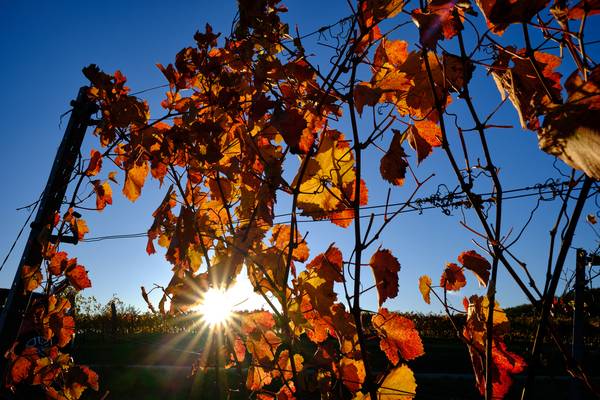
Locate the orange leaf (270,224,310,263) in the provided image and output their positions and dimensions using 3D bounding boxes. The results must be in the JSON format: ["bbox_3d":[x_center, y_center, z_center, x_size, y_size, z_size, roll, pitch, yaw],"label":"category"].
[{"bbox_3d":[-0.024,0.110,1.135,0.101,0.096,0.035,0,-15,-1],"label":"orange leaf"}]

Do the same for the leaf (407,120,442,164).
[{"bbox_3d":[0.277,-0.130,1.000,0.080,0.093,0.045,-2,-15,8],"label":"leaf"}]

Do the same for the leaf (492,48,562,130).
[{"bbox_3d":[0.453,-0.220,0.896,0.131,0.160,0.080,-4,-16,14],"label":"leaf"}]

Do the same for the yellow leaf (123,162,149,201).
[{"bbox_3d":[-0.492,-0.055,1.345,0.062,0.110,0.035,17,-15,-10],"label":"yellow leaf"}]

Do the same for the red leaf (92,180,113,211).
[{"bbox_3d":[-0.624,-0.014,1.421,0.057,0.093,0.050,12,-19,-38],"label":"red leaf"}]

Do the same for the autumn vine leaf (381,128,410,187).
[{"bbox_3d":[0.214,-0.096,1.017,0.063,0.129,0.050,-3,-15,12],"label":"autumn vine leaf"}]

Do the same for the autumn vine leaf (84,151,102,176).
[{"bbox_3d":[-0.650,-0.118,1.417,0.048,0.086,0.035,19,-15,-12],"label":"autumn vine leaf"}]

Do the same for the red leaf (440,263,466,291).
[{"bbox_3d":[0.332,0.166,0.974,0.056,0.061,0.030,-2,-15,9],"label":"red leaf"}]

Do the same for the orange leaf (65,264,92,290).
[{"bbox_3d":[-0.711,0.249,1.444,0.090,0.083,0.035,3,-15,-13],"label":"orange leaf"}]

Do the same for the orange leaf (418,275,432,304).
[{"bbox_3d":[0.257,0.183,0.920,0.029,0.060,0.040,-4,-16,15],"label":"orange leaf"}]

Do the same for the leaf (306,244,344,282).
[{"bbox_3d":[0.058,0.145,1.031,0.087,0.085,0.060,-1,-15,3],"label":"leaf"}]

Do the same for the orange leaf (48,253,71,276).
[{"bbox_3d":[-0.767,0.206,1.435,0.070,0.075,0.045,8,-17,-27],"label":"orange leaf"}]

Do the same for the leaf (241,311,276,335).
[{"bbox_3d":[-0.099,0.292,1.072,0.086,0.056,0.045,1,-15,-5],"label":"leaf"}]

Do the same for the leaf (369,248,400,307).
[{"bbox_3d":[0.181,0.166,0.963,0.062,0.122,0.050,2,-15,-9],"label":"leaf"}]

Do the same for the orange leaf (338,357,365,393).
[{"bbox_3d":[0.122,0.414,1.069,0.062,0.086,0.030,-1,-15,3],"label":"orange leaf"}]

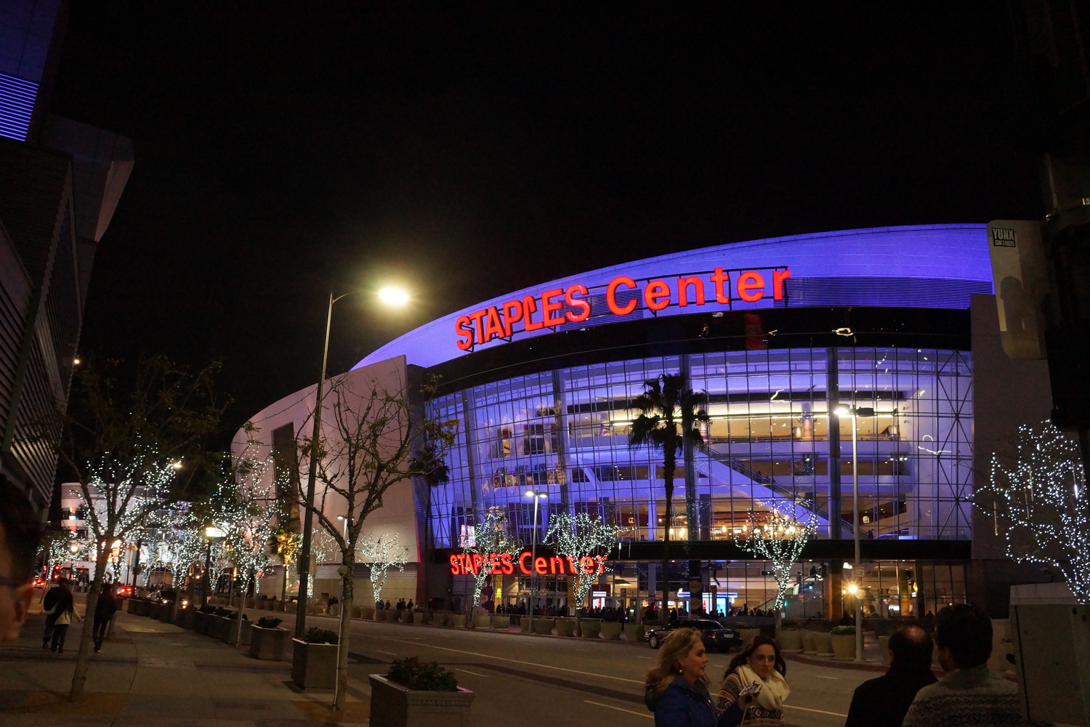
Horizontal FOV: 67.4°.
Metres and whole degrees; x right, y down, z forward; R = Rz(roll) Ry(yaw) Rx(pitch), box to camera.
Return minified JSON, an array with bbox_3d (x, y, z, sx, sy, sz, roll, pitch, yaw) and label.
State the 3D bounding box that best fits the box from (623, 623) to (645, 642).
[{"bbox_3d":[5.205,15.629,47.434,1.220,0.910,1.220,0,-16,6],"label":"box"}]

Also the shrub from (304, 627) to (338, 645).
[{"bbox_3d":[-4.392,5.343,16.034,0.600,0.350,0.800,9,-18,-24],"label":"shrub"}]

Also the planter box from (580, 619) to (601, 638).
[{"bbox_3d":[2.296,13.312,40.985,1.000,0.840,1.000,1,-16,4],"label":"planter box"}]

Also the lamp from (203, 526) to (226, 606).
[{"bbox_3d":[-14.503,9.211,35.416,0.800,4.190,0.750,2,-16,0],"label":"lamp"}]

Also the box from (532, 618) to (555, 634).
[{"bbox_3d":[-0.006,13.829,43.058,1.020,0.800,1.020,2,-16,1],"label":"box"}]

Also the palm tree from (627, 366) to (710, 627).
[{"bbox_3d":[7.302,8.137,48.835,4.400,15.500,4.400,0,-16,8],"label":"palm tree"}]

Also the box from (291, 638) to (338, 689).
[{"bbox_3d":[-4.488,5.846,15.976,0.700,0.780,1.620,10,-17,-24],"label":"box"}]

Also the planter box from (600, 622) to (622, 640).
[{"bbox_3d":[3.259,12.998,39.744,1.000,0.840,1.000,1,-16,5],"label":"planter box"}]

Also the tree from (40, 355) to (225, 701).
[{"bbox_3d":[-6.913,2.596,13.528,2.750,5.400,2.750,10,-18,-26],"label":"tree"}]

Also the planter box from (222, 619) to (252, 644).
[{"bbox_3d":[-10.285,8.939,27.311,0.740,0.780,1.450,11,-18,-28],"label":"planter box"}]

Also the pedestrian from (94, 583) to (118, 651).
[{"bbox_3d":[-11.520,6.604,21.335,0.500,1.700,0.450,10,-18,-26],"label":"pedestrian"}]

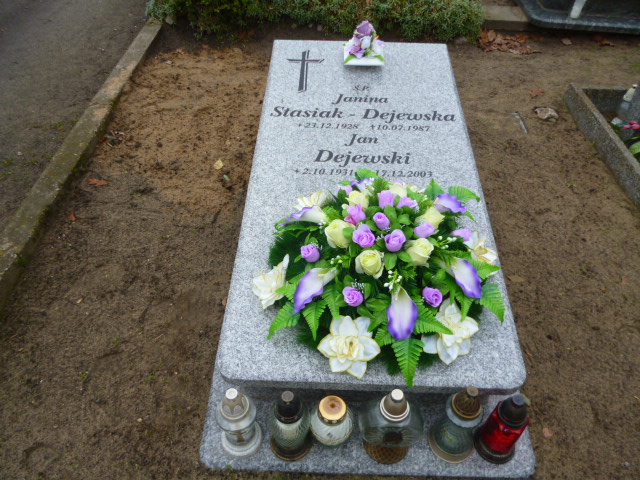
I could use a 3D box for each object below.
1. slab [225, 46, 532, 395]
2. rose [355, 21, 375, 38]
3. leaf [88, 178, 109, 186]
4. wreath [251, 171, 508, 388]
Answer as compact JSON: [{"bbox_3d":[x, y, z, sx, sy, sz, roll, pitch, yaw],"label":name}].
[{"bbox_3d":[0.159,-0.266,1.879,0.800,0.045,1.696,2,49,1],"label":"slab"},{"bbox_3d":[0.193,-0.912,2.245,0.082,0.068,0.068,4,43,3],"label":"rose"},{"bbox_3d":[-0.983,-0.255,2.298,0.085,0.013,0.050,2,43,1],"label":"leaf"},{"bbox_3d":[0.168,0.019,1.441,0.710,0.250,0.690,2,49,1],"label":"wreath"}]

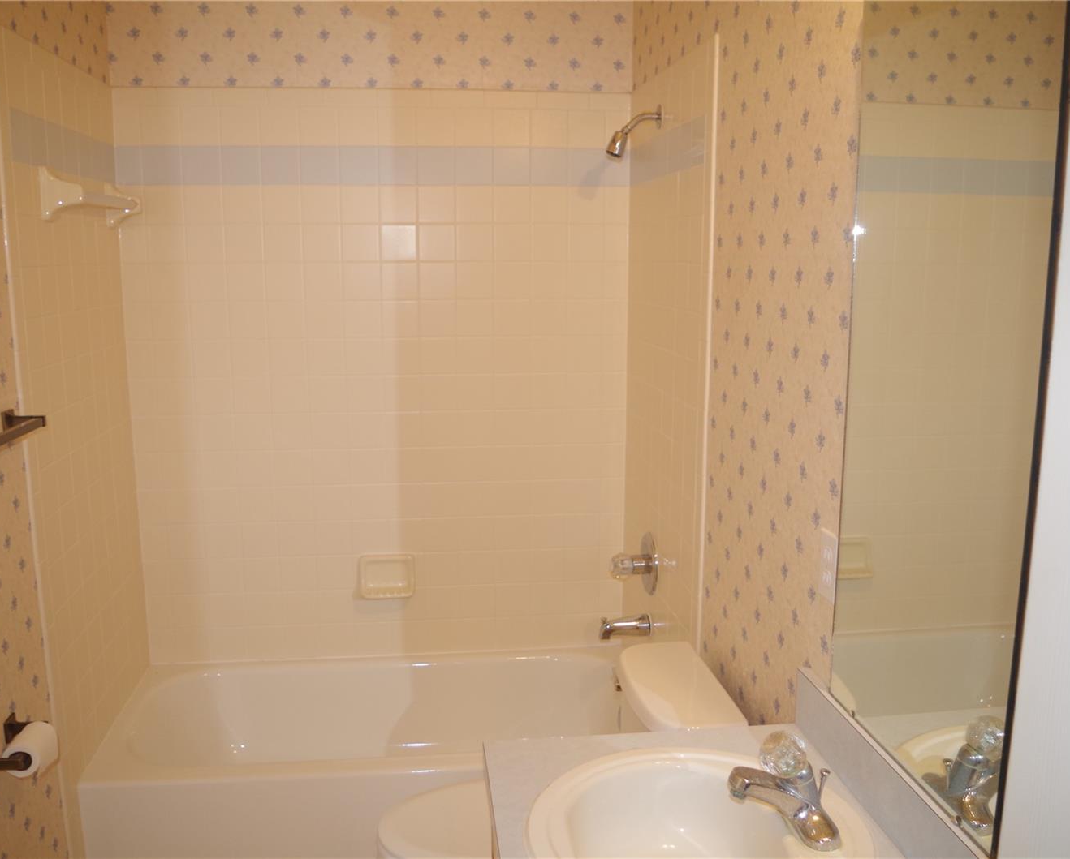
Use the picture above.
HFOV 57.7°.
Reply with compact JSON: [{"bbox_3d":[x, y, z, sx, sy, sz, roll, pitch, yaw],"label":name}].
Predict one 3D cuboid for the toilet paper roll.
[{"bbox_3d":[-0.979,0.624,1.895,0.073,0.073,0.102,-1,10,-6],"label":"toilet paper roll"}]

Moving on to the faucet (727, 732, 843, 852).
[{"bbox_3d":[0.322,0.450,1.266,0.148,0.130,0.150,-1,10,-6],"label":"faucet"}]

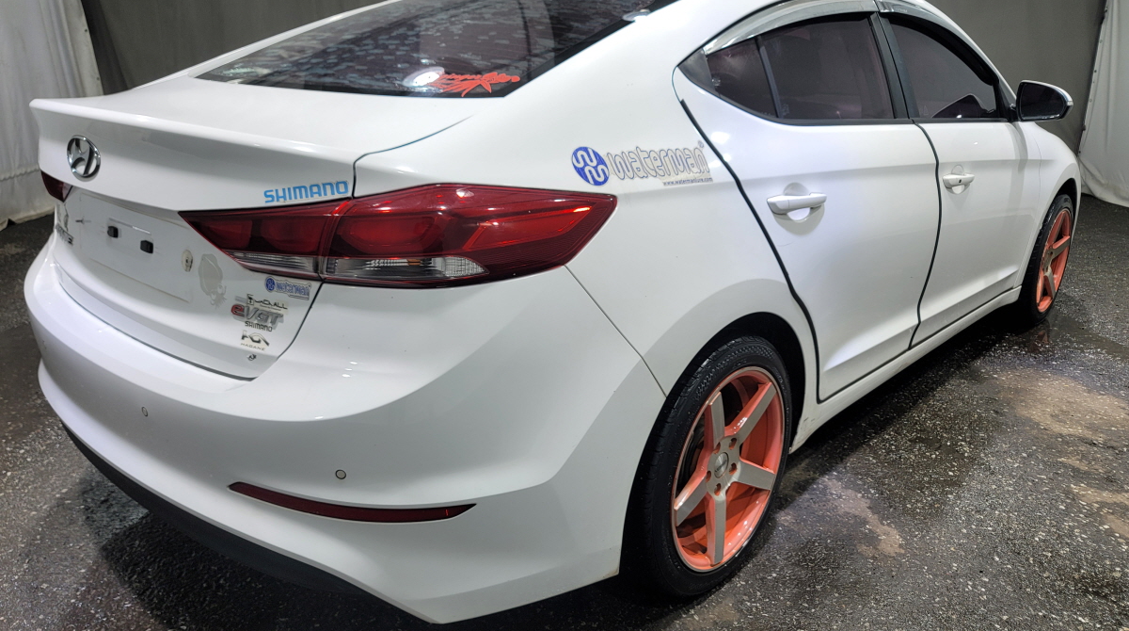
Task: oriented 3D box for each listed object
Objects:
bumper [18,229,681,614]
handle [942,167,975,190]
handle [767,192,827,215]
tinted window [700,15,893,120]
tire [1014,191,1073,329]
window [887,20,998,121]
[{"bbox_3d":[-0.704,0.084,1.885,1.780,0.680,0.710,16,24,41],"label":"bumper"},{"bbox_3d":[1.217,-0.428,2.522,0.050,0.045,0.245,16,20,41],"label":"handle"},{"bbox_3d":[0.515,-0.253,1.801,0.050,0.045,0.245,16,19,41],"label":"handle"},{"bbox_3d":[0.590,-0.591,1.958,0.830,0.280,0.070,-16,3,-41],"label":"tinted window"},{"bbox_3d":[2.162,-0.269,3.793,0.220,0.625,0.625,16,24,41],"label":"tire"},{"bbox_3d":[1.248,-0.784,2.623,0.070,0.300,0.760,-12,5,45],"label":"window"}]

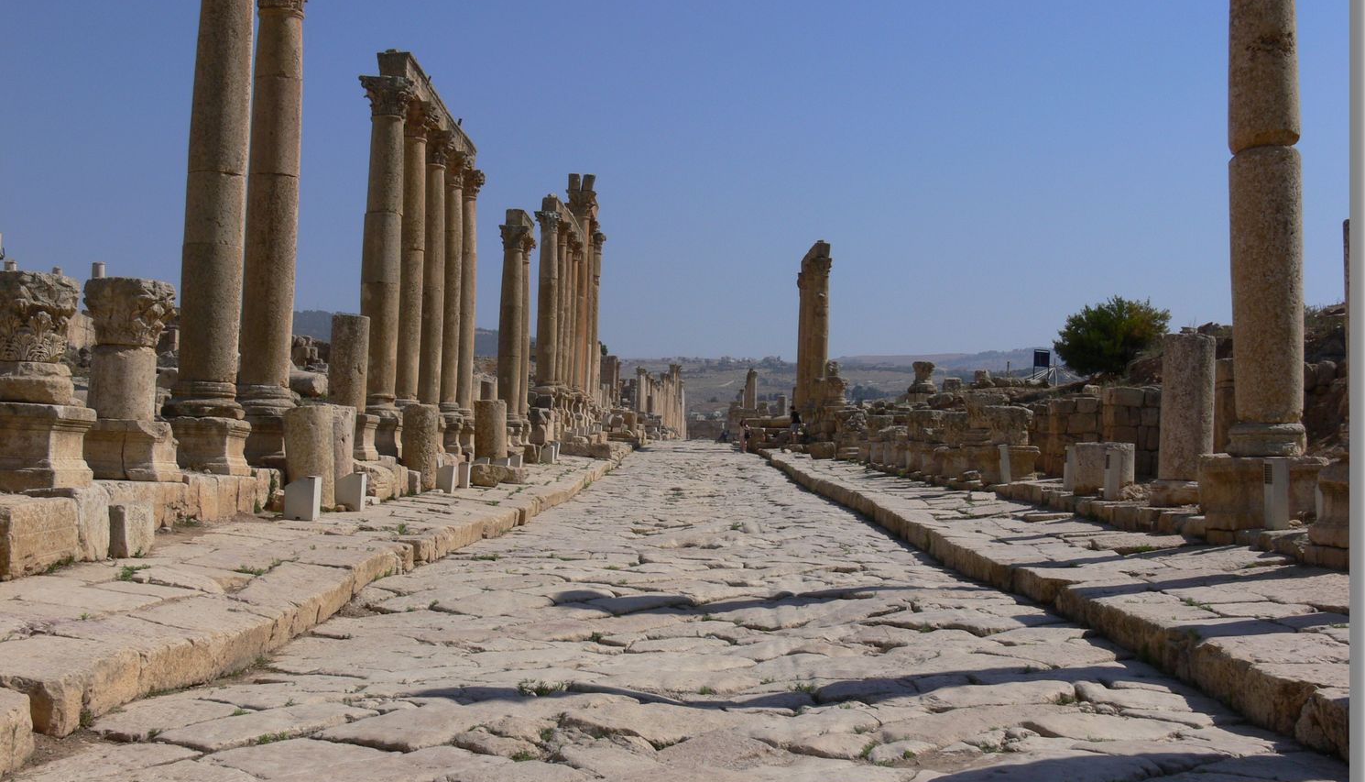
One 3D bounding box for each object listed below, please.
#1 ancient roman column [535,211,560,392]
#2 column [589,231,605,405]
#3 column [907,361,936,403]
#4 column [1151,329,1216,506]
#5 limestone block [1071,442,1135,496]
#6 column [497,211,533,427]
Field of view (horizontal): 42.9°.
[{"bbox_3d":[-6.034,-4.034,78.000,1.170,8.100,1.170,1,-2,1],"label":"ancient roman column"},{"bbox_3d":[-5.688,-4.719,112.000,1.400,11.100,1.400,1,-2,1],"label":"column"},{"bbox_3d":[8.948,-0.309,65.000,1.130,1.550,1.130,1,-2,1],"label":"column"},{"bbox_3d":[7.323,0.402,25.200,1.030,2.450,1.030,1,-2,1],"label":"column"},{"bbox_3d":[7.096,1.304,29.200,1.000,0.860,1.000,1,-2,1],"label":"limestone block"},{"bbox_3d":[-6.080,-2.596,63.000,1.250,7.700,1.350,1,-2,1],"label":"column"}]

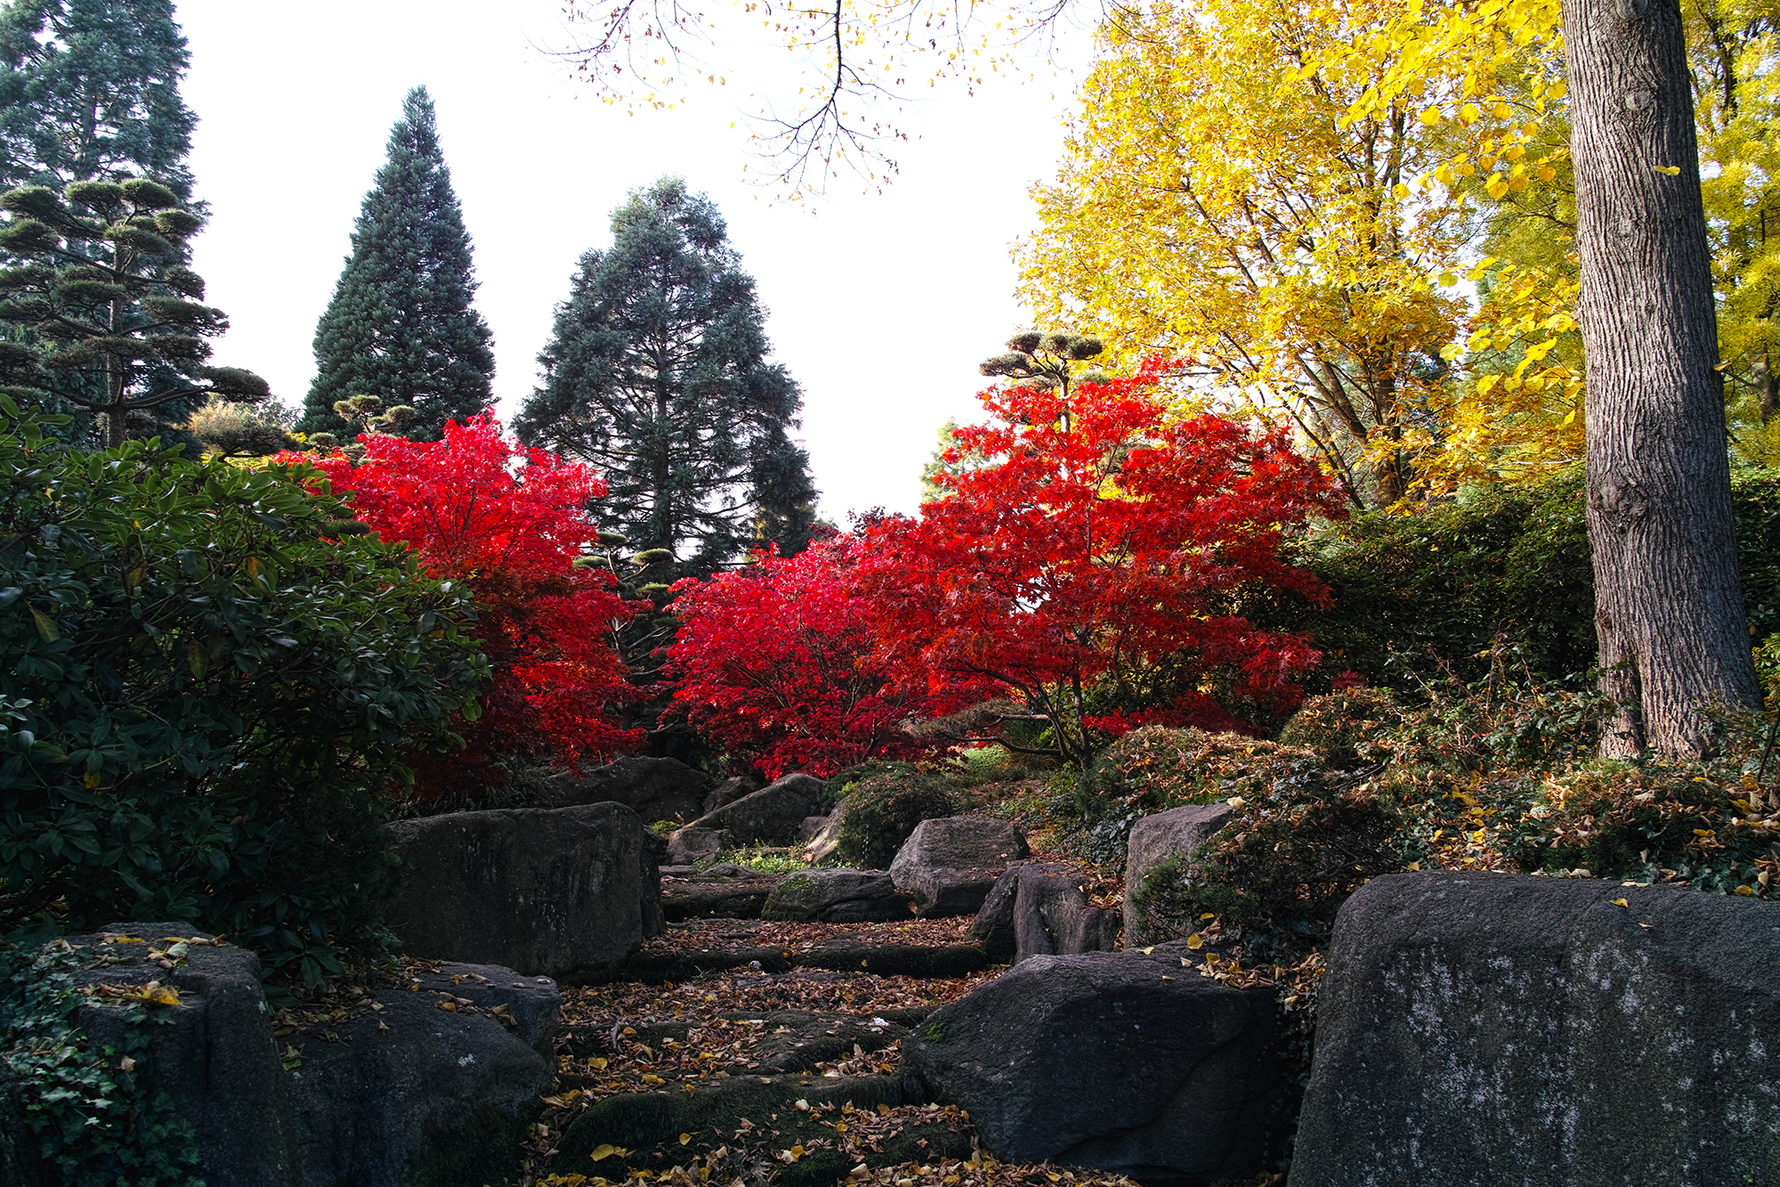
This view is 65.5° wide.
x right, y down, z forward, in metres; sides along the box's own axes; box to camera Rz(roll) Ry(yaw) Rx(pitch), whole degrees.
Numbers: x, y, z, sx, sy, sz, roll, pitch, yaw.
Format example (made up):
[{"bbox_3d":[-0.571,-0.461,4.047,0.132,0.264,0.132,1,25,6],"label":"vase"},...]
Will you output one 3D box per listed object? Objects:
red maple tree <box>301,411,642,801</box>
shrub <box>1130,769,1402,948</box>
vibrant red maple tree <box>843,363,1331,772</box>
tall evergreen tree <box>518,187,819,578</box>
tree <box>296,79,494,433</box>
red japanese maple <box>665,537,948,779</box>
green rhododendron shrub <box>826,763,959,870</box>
[{"bbox_3d":[-3.035,0.073,9.911,2.517,2.849,2.392,0,-9,0],"label":"red maple tree"},{"bbox_3d":[1.628,1.148,5.893,1.154,0.750,1.039,0,-9,0],"label":"shrub"},{"bbox_3d":[1.505,-0.235,9.959,3.520,2.989,3.168,0,-9,0],"label":"vibrant red maple tree"},{"bbox_3d":[-5.463,-2.926,33.875,7.535,15.495,7.535,0,-9,0],"label":"tall evergreen tree"},{"bbox_3d":[-14.001,-4.656,39.211,6.113,20.823,6.113,0,-9,0],"label":"tree"},{"bbox_3d":[-0.633,0.528,11.357,2.418,2.030,2.297,0,-9,0],"label":"red japanese maple"},{"bbox_3d":[0.014,1.472,9.082,0.876,0.712,0.832,0,-9,0],"label":"green rhododendron shrub"}]

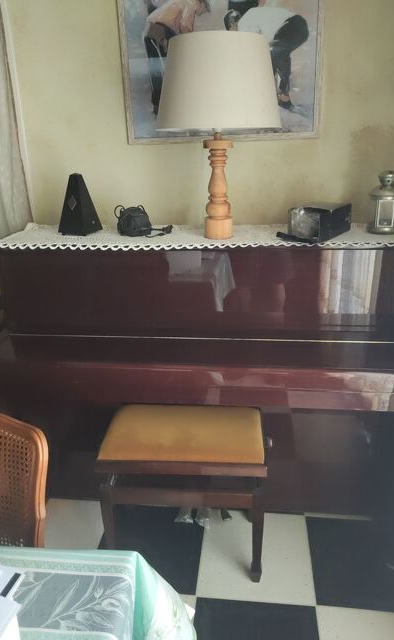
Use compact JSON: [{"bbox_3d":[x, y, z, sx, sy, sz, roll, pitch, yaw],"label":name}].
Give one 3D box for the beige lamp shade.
[{"bbox_3d":[0.070,-0.743,1.473,0.408,0.245,0.408,1,21,7],"label":"beige lamp shade"}]

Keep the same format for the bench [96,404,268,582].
[{"bbox_3d":[-0.028,0.615,1.701,0.553,0.512,0.325,0,21,5],"label":"bench"}]

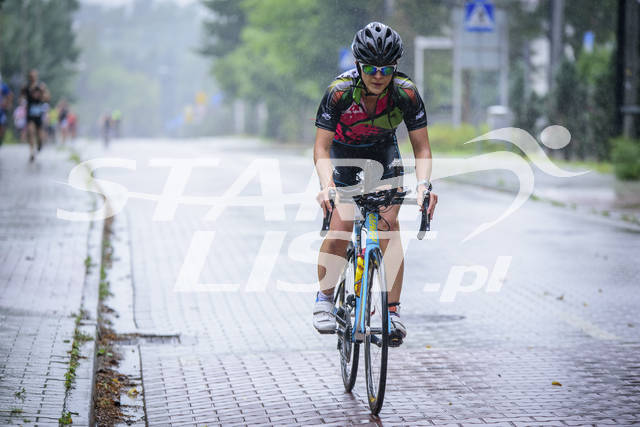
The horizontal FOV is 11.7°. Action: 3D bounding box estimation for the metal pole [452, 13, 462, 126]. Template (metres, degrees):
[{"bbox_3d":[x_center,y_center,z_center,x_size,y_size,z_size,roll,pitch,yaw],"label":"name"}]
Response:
[{"bbox_3d":[3.137,-3.058,71.000,0.170,3.200,0.170,0,2,0],"label":"metal pole"}]

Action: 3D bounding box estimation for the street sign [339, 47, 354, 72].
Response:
[{"bbox_3d":[0.800,-4.125,83.500,0.600,0.600,0.040,0,2,-6],"label":"street sign"}]

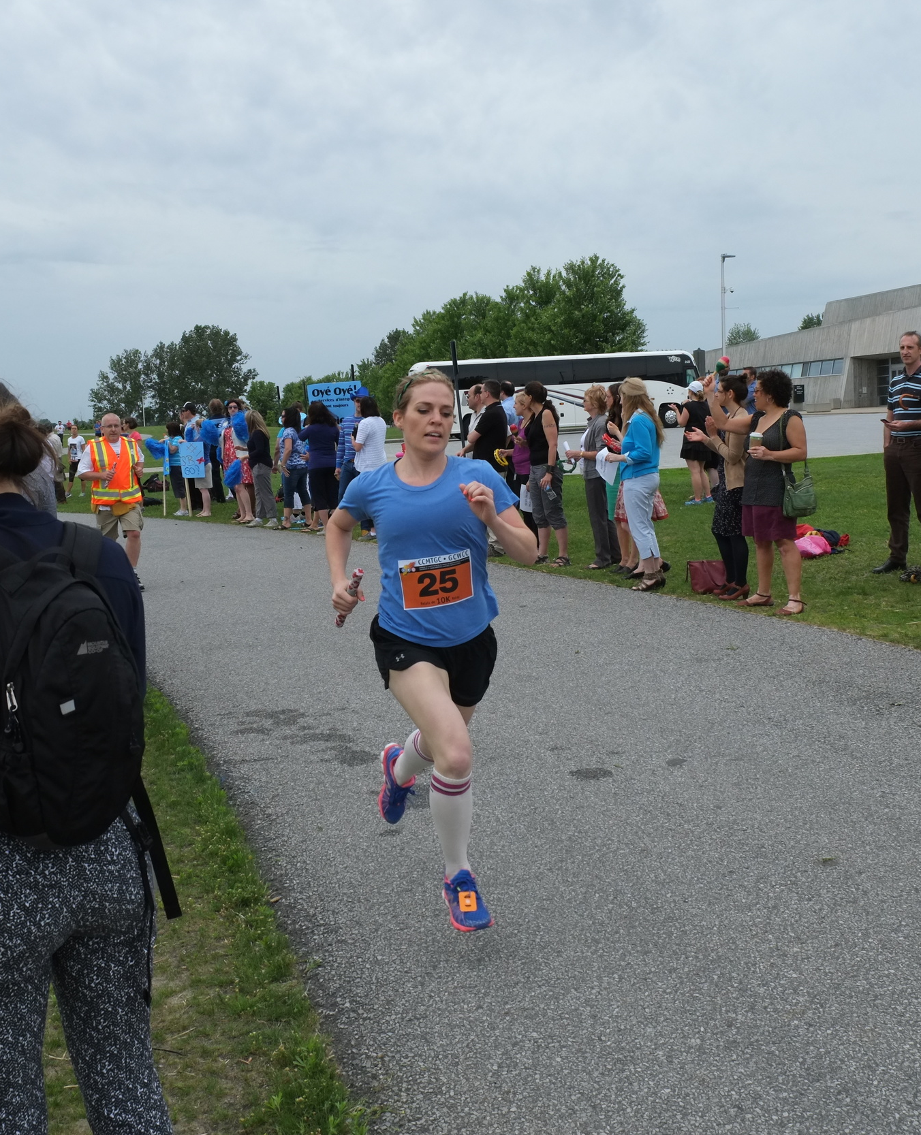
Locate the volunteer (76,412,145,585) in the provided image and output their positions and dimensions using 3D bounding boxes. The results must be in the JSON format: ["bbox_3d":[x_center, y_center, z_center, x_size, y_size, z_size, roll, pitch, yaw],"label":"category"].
[{"bbox_3d":[-3.678,-0.759,13.500,0.680,1.750,0.480,-4,7,-11],"label":"volunteer"}]

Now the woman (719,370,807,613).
[{"bbox_3d":[2.118,-0.528,8.936,0.500,1.680,0.500,-6,8,-31],"label":"woman"}]

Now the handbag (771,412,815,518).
[{"bbox_3d":[2.214,-0.686,8.500,0.270,0.700,0.140,-5,7,-17],"label":"handbag"}]

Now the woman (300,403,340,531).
[{"bbox_3d":[-1.770,-1.257,16.100,0.460,1.660,0.370,-8,9,-37],"label":"woman"}]

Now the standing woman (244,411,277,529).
[{"bbox_3d":[-2.807,-1.397,17.900,0.380,1.640,0.430,-2,7,9],"label":"standing woman"}]

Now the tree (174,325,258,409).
[{"bbox_3d":[-25.878,-20.235,135.000,8.800,10.800,8.000,-2,7,0],"label":"tree"}]

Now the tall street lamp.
[{"bbox_3d":[12.708,-10.738,60.476,0.680,8.001,0.300,-2,7,0],"label":"tall street lamp"}]

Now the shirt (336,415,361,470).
[{"bbox_3d":[-1.235,-1.525,15.500,0.550,0.680,0.280,-2,7,3],"label":"shirt"}]

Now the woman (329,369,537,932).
[{"bbox_3d":[-0.080,0.237,3.893,0.600,1.650,0.820,-3,7,-7],"label":"woman"}]

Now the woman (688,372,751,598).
[{"bbox_3d":[1.904,-0.599,9.350,0.430,1.630,0.420,-4,7,-5],"label":"woman"}]

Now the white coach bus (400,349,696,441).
[{"bbox_3d":[4.552,-8.266,61.187,13.700,3.550,2.600,-2,7,4],"label":"white coach bus"}]

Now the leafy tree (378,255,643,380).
[{"bbox_3d":[3.631,-14.553,82.000,16.500,11.000,11.000,-2,7,0],"label":"leafy tree"}]

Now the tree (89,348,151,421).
[{"bbox_3d":[-39.770,-21.235,150.000,7.500,9.300,7.500,-3,7,0],"label":"tree"}]

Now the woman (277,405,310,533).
[{"bbox_3d":[-2.271,-1.369,17.300,0.420,1.650,0.470,1,8,26],"label":"woman"}]

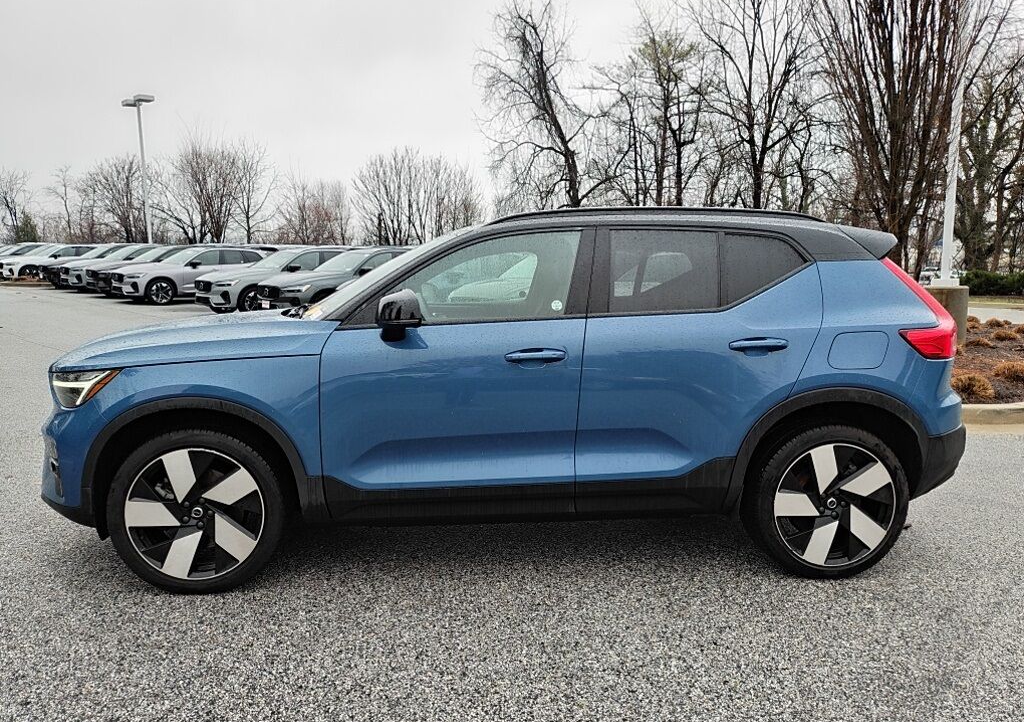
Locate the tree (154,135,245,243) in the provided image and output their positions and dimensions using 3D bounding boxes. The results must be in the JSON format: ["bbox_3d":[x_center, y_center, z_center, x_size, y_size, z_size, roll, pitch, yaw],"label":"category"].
[{"bbox_3d":[-18.132,-8.775,43.044,5.360,8.430,5.090,-3,8,-22],"label":"tree"}]

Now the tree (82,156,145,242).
[{"bbox_3d":[-26.115,-9.318,48.523,4.130,8.080,3.930,-4,8,-28],"label":"tree"}]

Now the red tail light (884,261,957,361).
[{"bbox_3d":[1.810,-0.229,3.252,0.350,0.455,0.250,0,7,-4],"label":"red tail light"}]

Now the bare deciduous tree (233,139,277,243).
[{"bbox_3d":[-15.874,-9.453,45.588,2.700,8.260,2.700,1,8,0],"label":"bare deciduous tree"}]

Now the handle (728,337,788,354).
[{"bbox_3d":[1.019,-0.066,3.070,0.254,0.067,0.065,0,7,-4],"label":"handle"}]

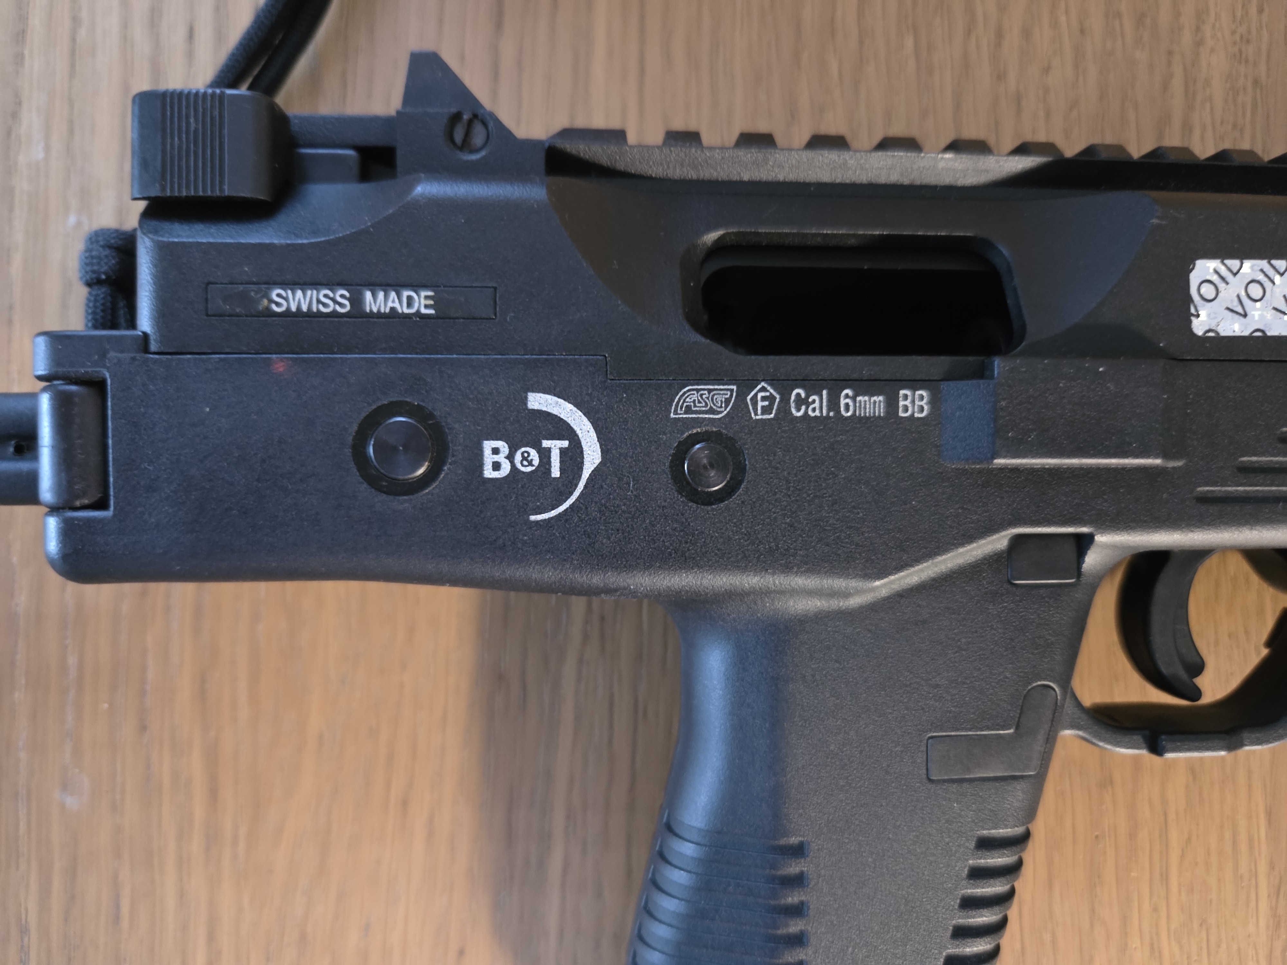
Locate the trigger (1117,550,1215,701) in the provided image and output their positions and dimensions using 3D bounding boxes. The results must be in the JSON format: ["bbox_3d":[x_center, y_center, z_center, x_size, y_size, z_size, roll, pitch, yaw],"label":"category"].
[{"bbox_3d":[0.080,0.021,0.130,0.012,0.008,0.024,-1,91,-5],"label":"trigger"}]

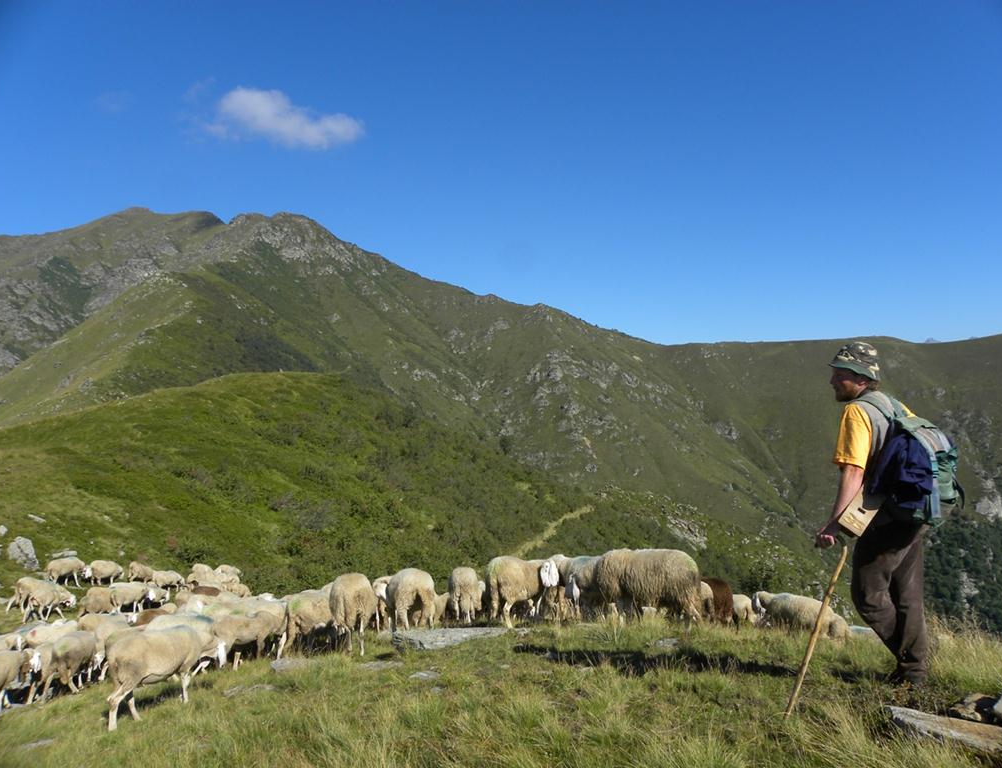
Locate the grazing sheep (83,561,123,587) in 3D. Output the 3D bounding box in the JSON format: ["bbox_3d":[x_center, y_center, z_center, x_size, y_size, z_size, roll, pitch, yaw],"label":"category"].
[{"bbox_3d":[-10.633,5.117,20.800,0.950,0.720,0.380,0,0,-26],"label":"grazing sheep"}]

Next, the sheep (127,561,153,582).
[{"bbox_3d":[-11.187,5.882,24.000,1.100,0.730,0.400,2,-2,-42],"label":"sheep"}]

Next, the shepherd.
[{"bbox_3d":[1.918,0.665,3.950,0.520,1.770,0.550,2,-2,-45],"label":"shepherd"}]

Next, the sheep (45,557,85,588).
[{"bbox_3d":[-11.049,4.782,19.600,1.020,0.750,0.380,0,0,-22],"label":"sheep"}]

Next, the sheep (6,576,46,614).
[{"bbox_3d":[-9.944,4.580,16.500,1.280,0.820,0.440,2,-2,-44],"label":"sheep"}]

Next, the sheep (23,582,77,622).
[{"bbox_3d":[-9.255,4.530,15.800,0.380,0.740,1.120,-2,-2,43],"label":"sheep"}]

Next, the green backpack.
[{"bbox_3d":[2.037,0.382,3.800,0.350,0.570,0.330,0,-14,-38],"label":"green backpack"}]

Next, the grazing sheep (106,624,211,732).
[{"bbox_3d":[-3.111,2.675,7.100,0.420,0.780,1.000,0,0,37],"label":"grazing sheep"}]

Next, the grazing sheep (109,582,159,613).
[{"bbox_3d":[-9.054,5.287,19.000,1.150,0.780,0.420,1,-2,-40],"label":"grazing sheep"}]

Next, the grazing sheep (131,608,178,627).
[{"bbox_3d":[-6.271,4.469,14.000,1.100,0.750,0.410,1,-2,-35],"label":"grazing sheep"}]

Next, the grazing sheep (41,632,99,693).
[{"bbox_3d":[-5.293,3.428,9.500,0.420,0.780,1.100,0,-2,14],"label":"grazing sheep"}]

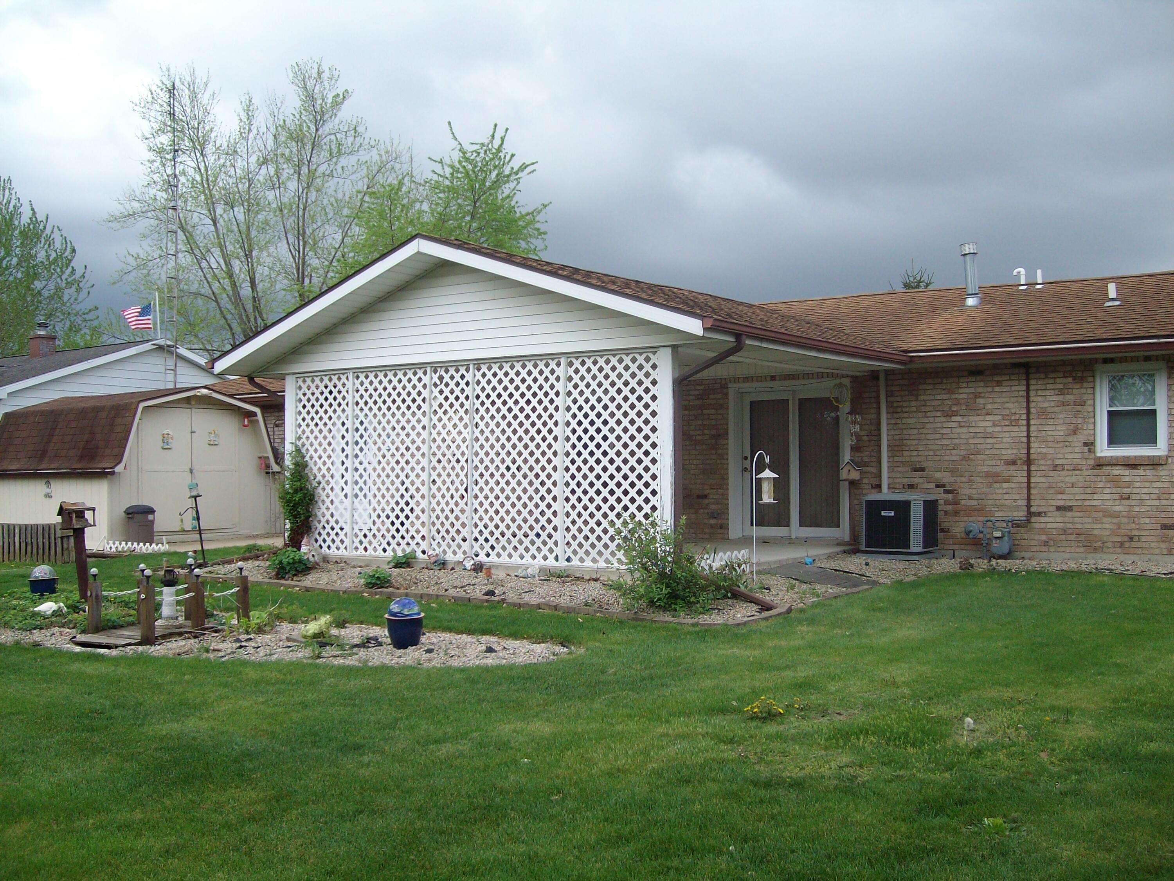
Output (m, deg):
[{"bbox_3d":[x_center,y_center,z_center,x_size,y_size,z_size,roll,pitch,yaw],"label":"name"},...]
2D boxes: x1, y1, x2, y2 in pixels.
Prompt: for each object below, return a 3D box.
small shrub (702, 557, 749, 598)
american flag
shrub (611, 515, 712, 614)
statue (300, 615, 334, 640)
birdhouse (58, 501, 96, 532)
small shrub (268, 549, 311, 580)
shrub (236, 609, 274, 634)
[{"bbox_3d":[1.225,1.205,10.500,0.410,0.360,0.400,0,-1,0],"label":"small shrub"},{"bbox_3d":[-15.918,-4.381,42.000,1.200,1.000,0.250,0,-1,0],"label":"american flag"},{"bbox_3d":[0.623,1.014,9.900,0.840,0.790,0.800,0,-1,0],"label":"shrub"},{"bbox_3d":[-2.113,1.462,9.300,0.265,0.200,0.170,0,-1,6],"label":"statue"},{"bbox_3d":[-4.863,0.725,11.300,0.320,0.285,0.230,-3,-1,-32],"label":"birdhouse"},{"bbox_3d":[-3.087,1.274,12.350,0.440,0.320,0.420,0,-1,0],"label":"small shrub"},{"bbox_3d":[-2.713,1.480,9.700,0.320,0.200,0.300,0,-1,0],"label":"shrub"}]

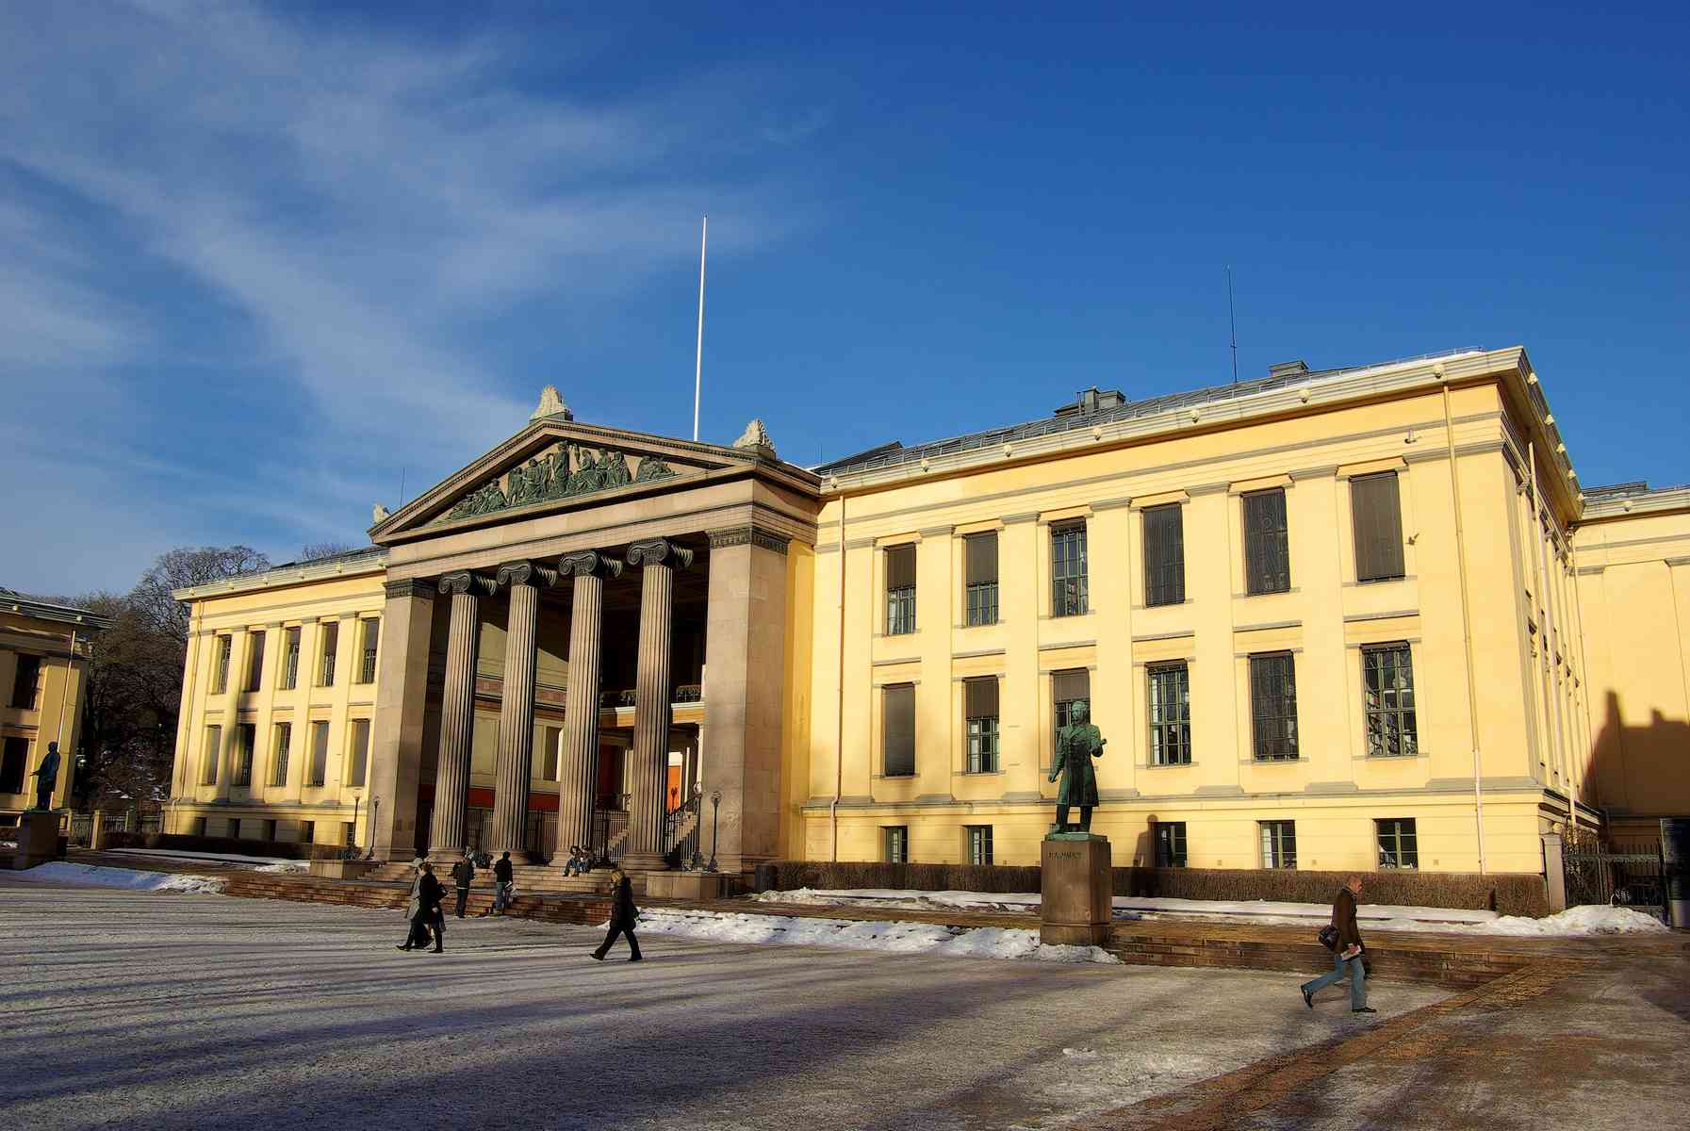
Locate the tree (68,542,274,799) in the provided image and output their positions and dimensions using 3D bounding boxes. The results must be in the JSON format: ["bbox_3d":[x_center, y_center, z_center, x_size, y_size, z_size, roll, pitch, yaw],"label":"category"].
[{"bbox_3d":[-44.448,8.423,86.934,13.000,20.000,13.000,-8,-15,34],"label":"tree"}]

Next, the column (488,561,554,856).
[{"bbox_3d":[-12.136,5.438,48.862,1.950,11.200,1.650,-8,-15,34],"label":"column"}]

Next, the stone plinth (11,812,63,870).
[{"bbox_3d":[-32.035,10.987,52.247,1.240,2.160,1.200,-8,-16,33],"label":"stone plinth"}]

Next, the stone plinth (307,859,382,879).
[{"bbox_3d":[-18.081,11.009,47.554,2.088,0.680,1.500,-8,-16,33],"label":"stone plinth"}]

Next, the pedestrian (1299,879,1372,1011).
[{"bbox_3d":[6.355,4.880,16.995,0.950,1.750,0.550,-6,-15,29],"label":"pedestrian"}]

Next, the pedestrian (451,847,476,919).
[{"bbox_3d":[-9.635,8.071,33.383,0.550,1.770,0.500,-8,-16,33],"label":"pedestrian"}]

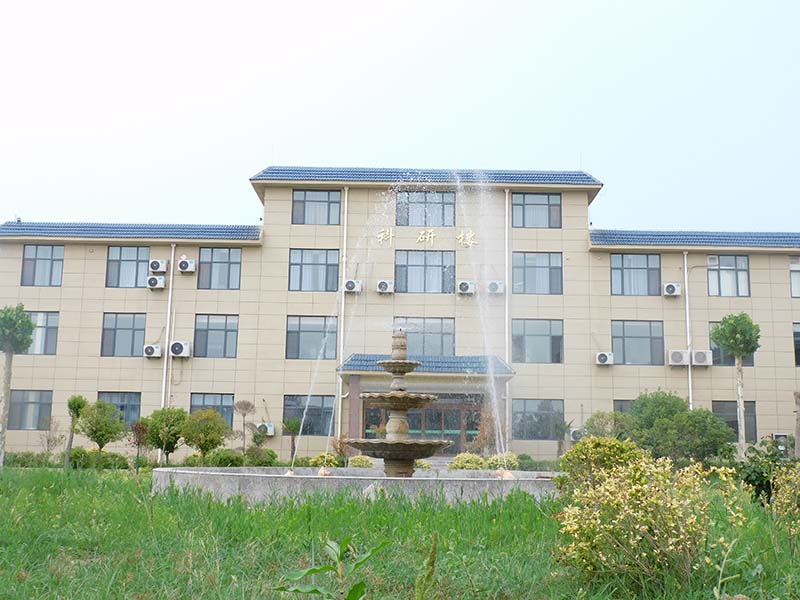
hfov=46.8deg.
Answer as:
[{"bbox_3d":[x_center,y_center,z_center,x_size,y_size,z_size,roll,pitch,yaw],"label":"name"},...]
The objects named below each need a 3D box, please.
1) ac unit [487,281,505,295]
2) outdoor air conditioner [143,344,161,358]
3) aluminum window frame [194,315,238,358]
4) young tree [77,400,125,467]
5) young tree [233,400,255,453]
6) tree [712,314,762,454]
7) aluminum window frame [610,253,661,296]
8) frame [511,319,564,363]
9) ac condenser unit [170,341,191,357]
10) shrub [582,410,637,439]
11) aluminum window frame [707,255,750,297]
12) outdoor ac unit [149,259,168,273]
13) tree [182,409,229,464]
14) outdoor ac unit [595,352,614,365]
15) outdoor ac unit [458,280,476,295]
[{"bbox_3d":[4.738,-0.614,45.384,0.800,0.560,0.300,1,-9,1],"label":"ac unit"},{"bbox_3d":[-11.749,2.454,44.100,0.790,0.540,0.300,1,-9,1],"label":"outdoor air conditioner"},{"bbox_3d":[-9.037,1.775,45.478,2.106,2.129,0.120,1,-9,1],"label":"aluminum window frame"},{"bbox_3d":[-11.439,5.124,35.267,1.690,2.531,1.690,1,-9,1],"label":"young tree"},{"bbox_3d":[-6.955,5.889,40.692,0.880,2.919,0.850,1,-9,1],"label":"young tree"},{"bbox_3d":[13.061,3.744,35.670,1.899,6.563,1.850,1,-10,1],"label":"tree"},{"bbox_3d":[11.788,-1.239,46.196,2.489,2.096,0.100,1,-10,1],"label":"aluminum window frame"},{"bbox_3d":[6.835,2.062,45.722,2.526,2.169,0.100,1,-10,1],"label":"frame"},{"bbox_3d":[-10.436,2.347,44.036,0.928,0.701,0.340,1,-10,1],"label":"ac condenser unit"},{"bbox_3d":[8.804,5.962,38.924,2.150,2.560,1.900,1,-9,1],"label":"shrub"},{"bbox_3d":[16.227,-1.170,45.681,2.039,2.078,0.120,1,-9,1],"label":"aluminum window frame"},{"bbox_3d":[-11.804,-1.651,45.210,0.790,0.560,0.300,1,-10,1],"label":"outdoor ac unit"},{"bbox_3d":[-7.986,5.748,37.702,1.765,2.589,1.750,1,-10,1],"label":"tree"},{"bbox_3d":[9.793,2.806,44.107,0.790,0.560,0.300,1,-10,1],"label":"outdoor ac unit"},{"bbox_3d":[3.204,-0.610,44.385,0.780,0.540,0.300,1,-9,1],"label":"outdoor ac unit"}]

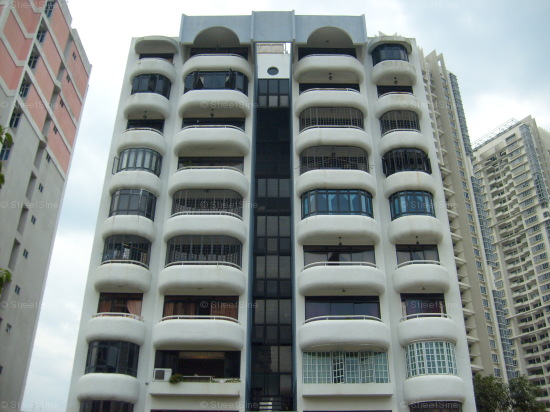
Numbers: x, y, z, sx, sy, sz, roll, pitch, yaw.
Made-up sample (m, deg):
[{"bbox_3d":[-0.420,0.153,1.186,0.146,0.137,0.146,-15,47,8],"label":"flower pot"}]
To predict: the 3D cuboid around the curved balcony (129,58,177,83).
[{"bbox_3d":[-8.169,-9.002,37.062,3.036,1.241,0.962,0,-29,0],"label":"curved balcony"}]

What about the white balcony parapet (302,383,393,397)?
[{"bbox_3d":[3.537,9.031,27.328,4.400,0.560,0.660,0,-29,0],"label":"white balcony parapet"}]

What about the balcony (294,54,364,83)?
[{"bbox_3d":[3.655,-9.299,37.133,4.629,1.527,1.200,0,-29,0],"label":"balcony"}]

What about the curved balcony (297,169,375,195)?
[{"bbox_3d":[3.625,-1.262,32.616,4.716,1.247,1.320,0,-29,0],"label":"curved balcony"}]

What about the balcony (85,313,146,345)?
[{"bbox_3d":[-8.479,6.507,29.569,2.980,1.410,1.035,0,-28,0],"label":"balcony"}]

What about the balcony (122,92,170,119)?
[{"bbox_3d":[-8.328,-6.392,36.050,3.091,1.224,1.151,0,-28,0],"label":"balcony"}]

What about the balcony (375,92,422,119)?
[{"bbox_3d":[8.094,-6.435,36.066,3.151,1.431,1.151,0,-28,0],"label":"balcony"}]

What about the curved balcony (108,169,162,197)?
[{"bbox_3d":[-8.493,-1.310,33.796,3.060,1.152,1.140,0,-29,0],"label":"curved balcony"}]

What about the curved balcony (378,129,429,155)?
[{"bbox_3d":[7.976,-3.931,34.306,3.036,1.552,0.962,0,-29,0],"label":"curved balcony"}]

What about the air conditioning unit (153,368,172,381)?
[{"bbox_3d":[-5.410,8.256,27.025,0.854,0.600,0.330,0,-29,0],"label":"air conditioning unit"}]

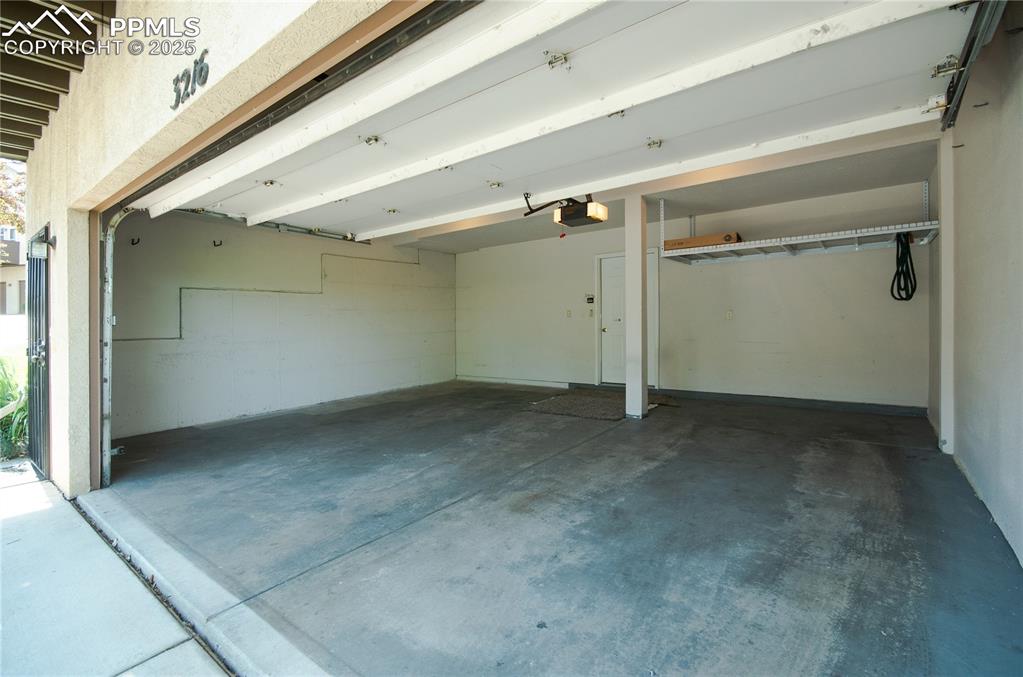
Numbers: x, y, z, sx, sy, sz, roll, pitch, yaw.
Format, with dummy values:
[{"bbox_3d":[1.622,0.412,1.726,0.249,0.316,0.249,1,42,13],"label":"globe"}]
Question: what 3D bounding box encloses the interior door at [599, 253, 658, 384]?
[{"bbox_3d":[1.834,-0.280,6.682,0.870,2.030,0.050,0,1,36],"label":"interior door"}]

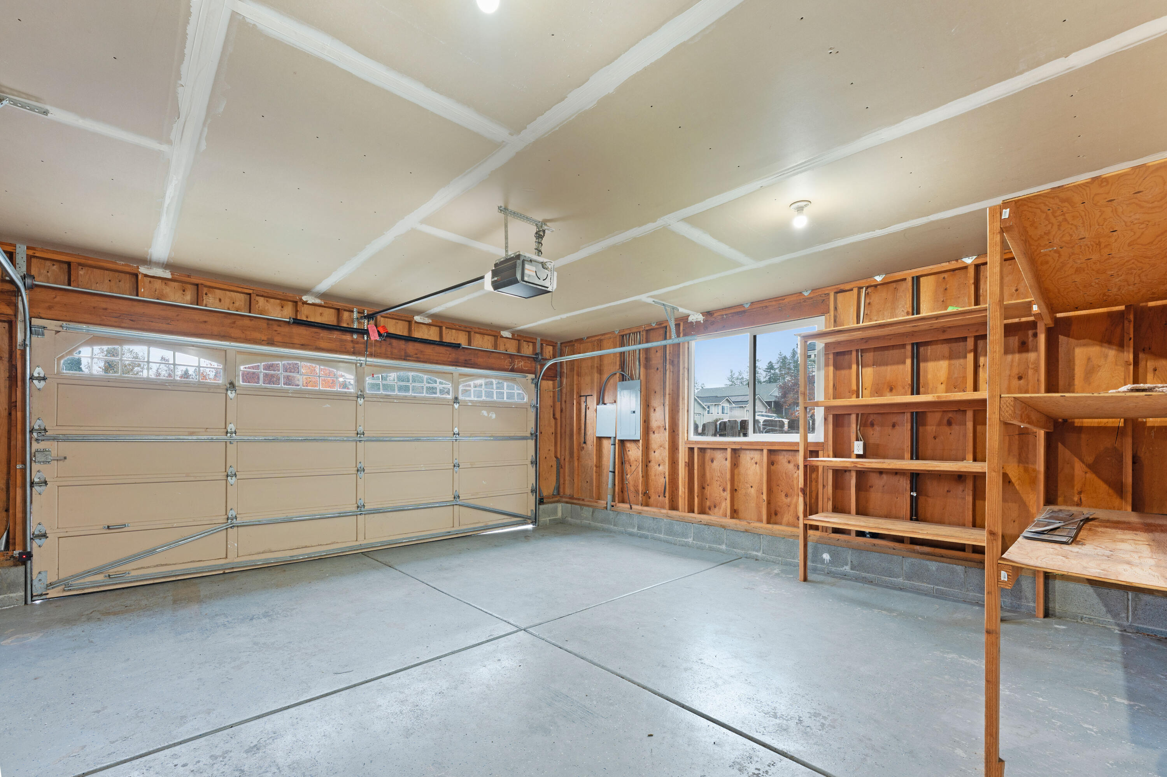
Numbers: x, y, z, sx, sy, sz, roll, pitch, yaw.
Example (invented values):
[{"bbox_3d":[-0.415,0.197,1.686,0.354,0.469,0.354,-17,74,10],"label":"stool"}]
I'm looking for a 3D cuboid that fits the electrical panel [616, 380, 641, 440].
[{"bbox_3d":[0.636,0.298,6.046,0.100,0.746,0.379,5,-7,-43],"label":"electrical panel"}]

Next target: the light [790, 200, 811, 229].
[{"bbox_3d":[1.362,-1.078,2.847,0.120,0.140,0.120,5,-7,-43],"label":"light"}]

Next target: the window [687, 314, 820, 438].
[{"bbox_3d":[1.809,-0.033,4.925,0.100,1.182,1.498,5,-7,-43],"label":"window"}]

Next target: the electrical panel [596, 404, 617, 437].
[{"bbox_3d":[0.347,0.454,6.326,0.100,0.429,0.344,5,-7,-43],"label":"electrical panel"}]

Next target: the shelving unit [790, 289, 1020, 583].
[{"bbox_3d":[2.563,0.573,3.647,0.410,2.180,1.540,5,-7,-43],"label":"shelving unit"}]

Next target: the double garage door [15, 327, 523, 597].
[{"bbox_3d":[-2.539,0.739,5.175,4.891,2.186,0.080,5,-7,-43],"label":"double garage door"}]

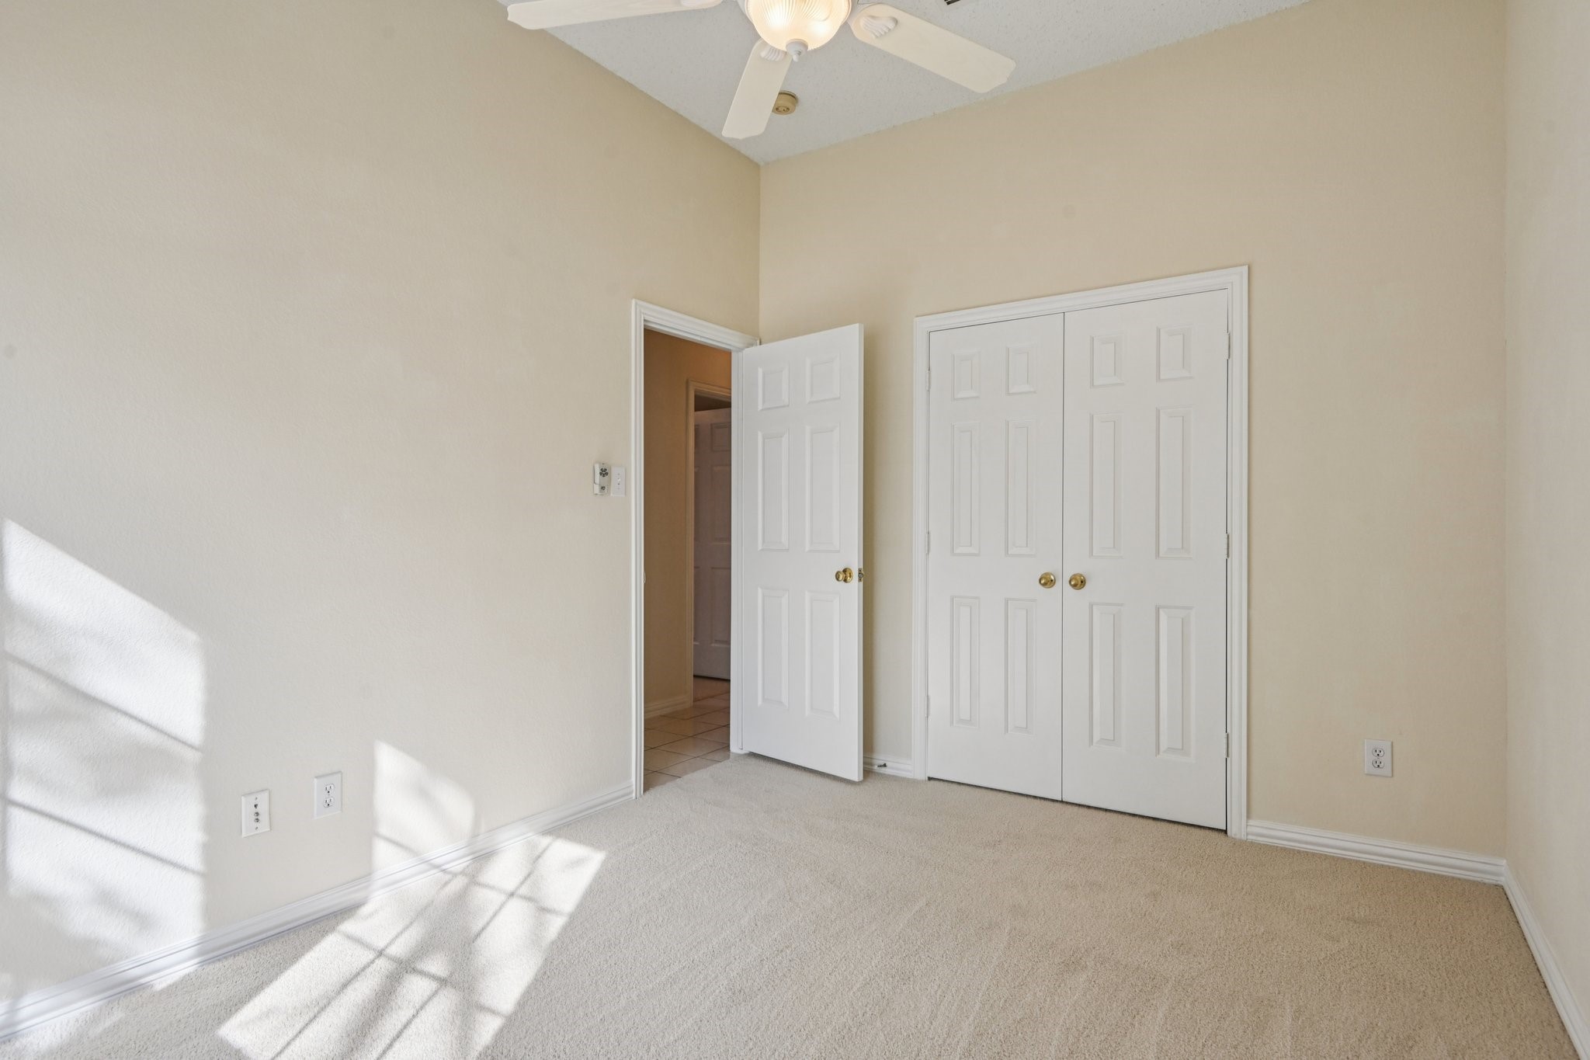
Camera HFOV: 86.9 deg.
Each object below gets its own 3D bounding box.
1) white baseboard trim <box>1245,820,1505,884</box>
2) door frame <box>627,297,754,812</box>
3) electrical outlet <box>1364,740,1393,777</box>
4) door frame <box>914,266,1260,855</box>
[{"bbox_3d":[1.991,1.102,2.915,0.738,0.083,0.020,0,0,33],"label":"white baseboard trim"},{"bbox_3d":[-0.471,0.081,3.972,0.130,2.124,0.920,0,0,33],"label":"door frame"},{"bbox_3d":[2.018,0.792,2.901,0.078,0.121,0.012,0,0,33],"label":"electrical outlet"},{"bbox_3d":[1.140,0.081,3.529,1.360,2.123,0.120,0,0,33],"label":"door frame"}]

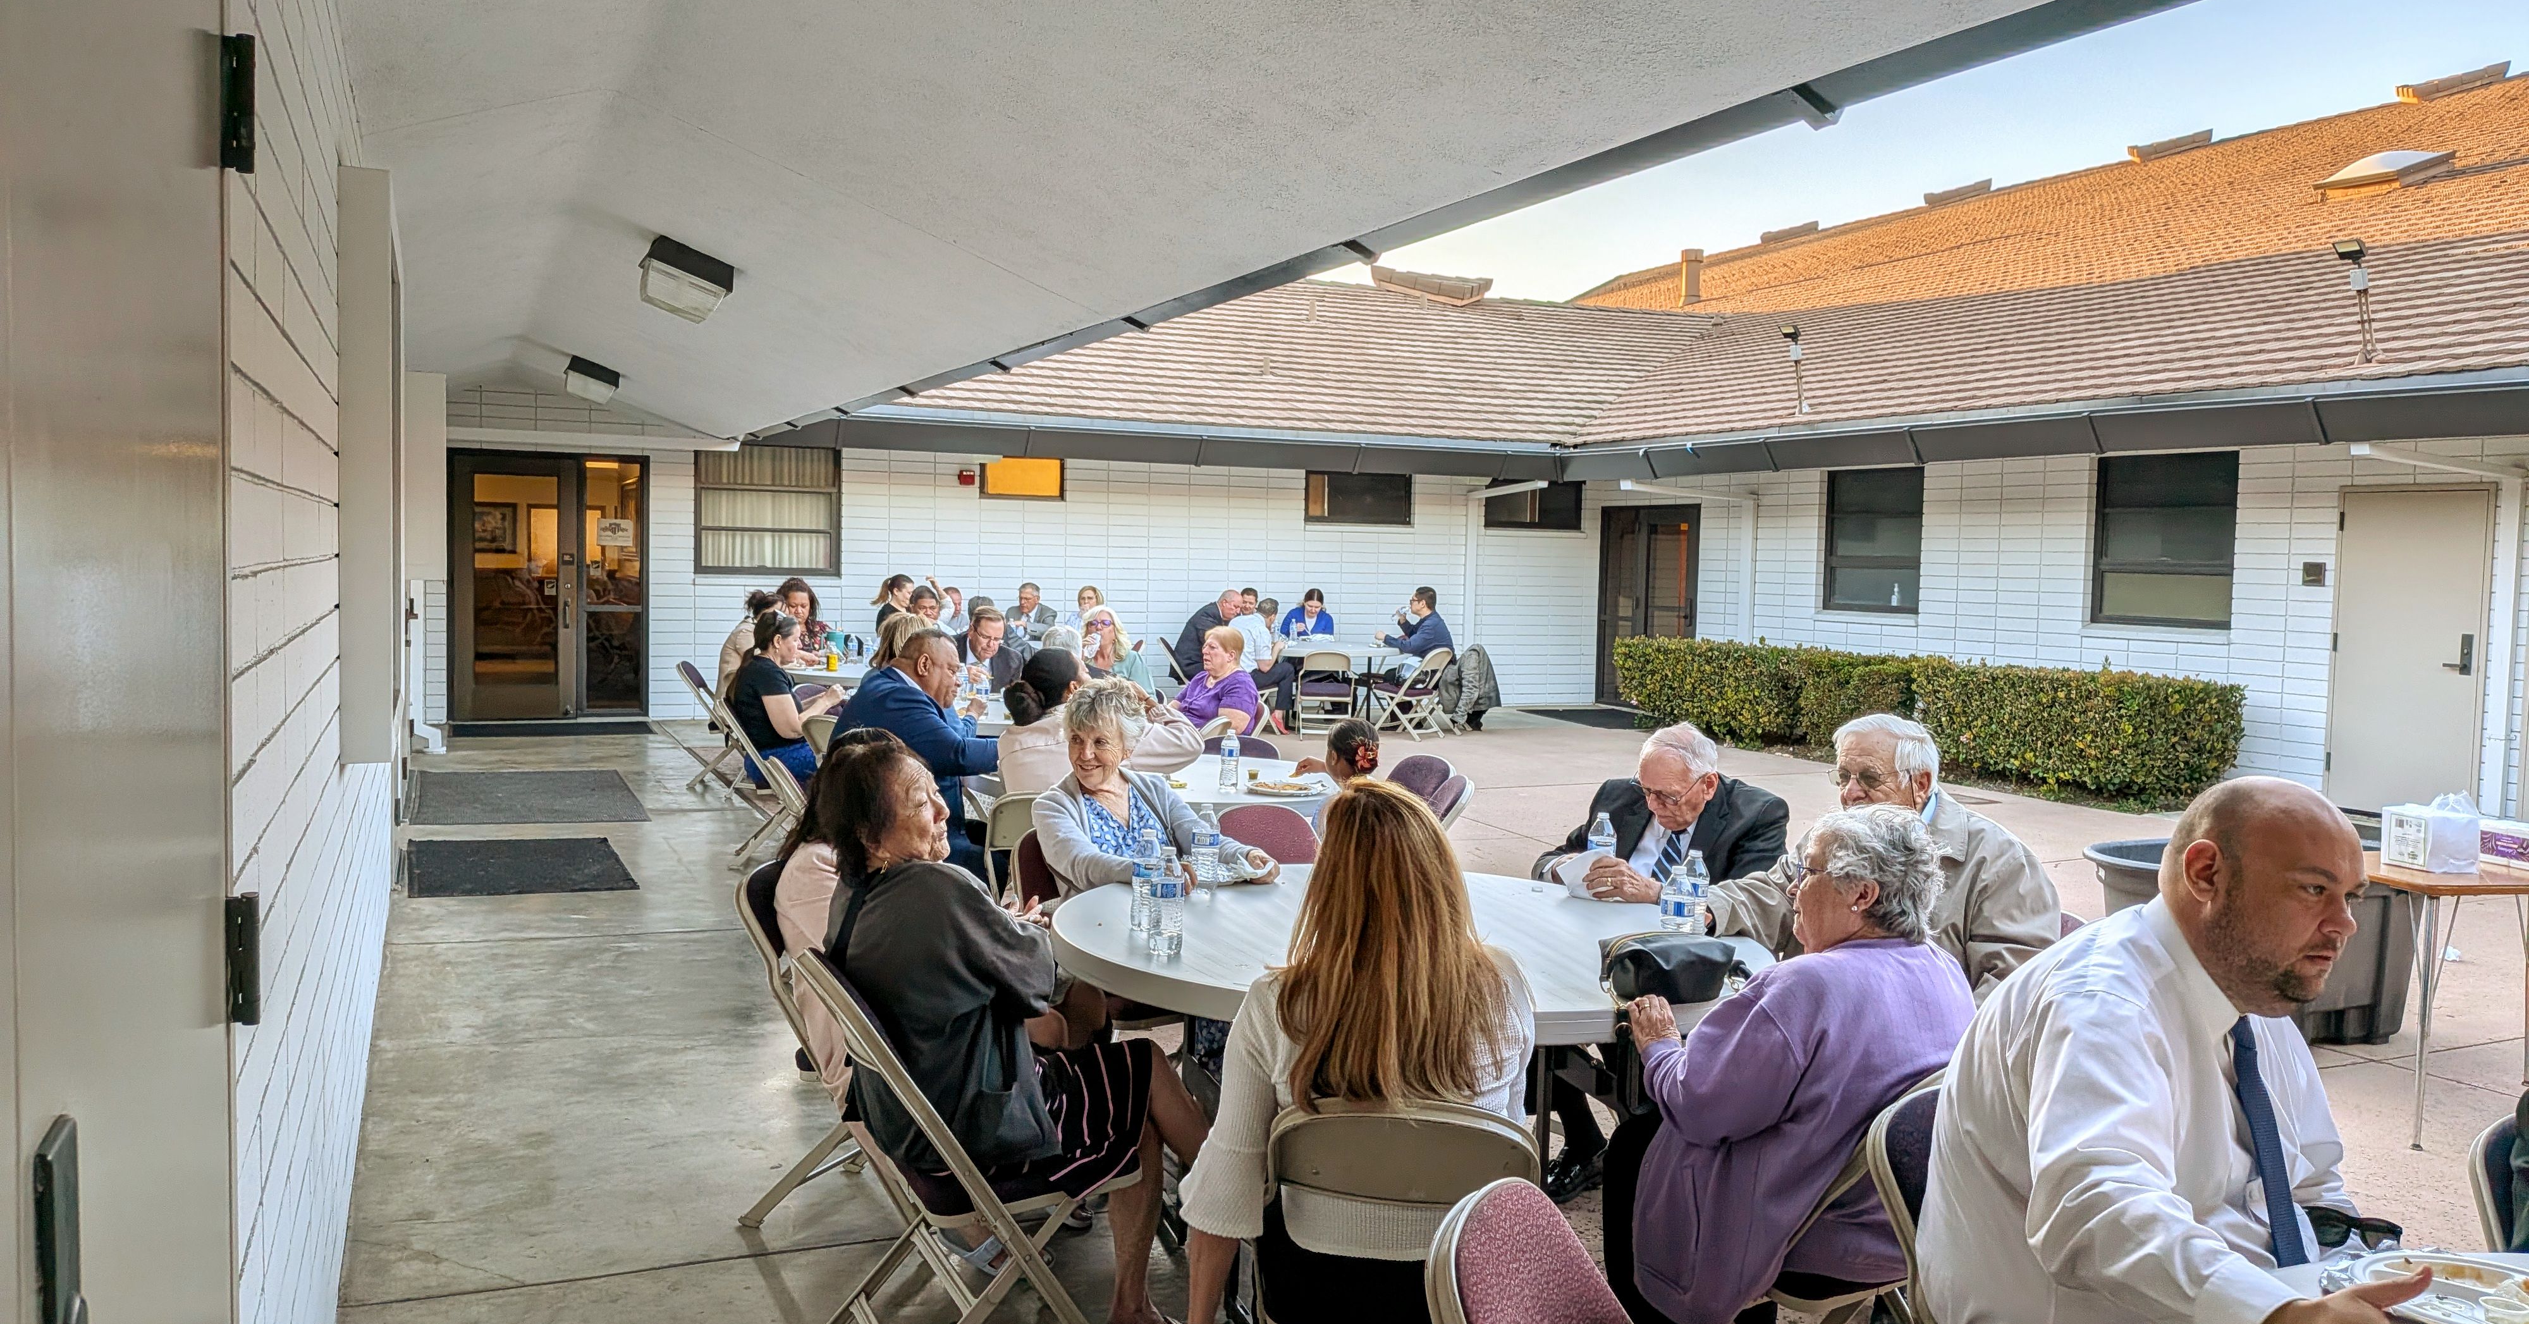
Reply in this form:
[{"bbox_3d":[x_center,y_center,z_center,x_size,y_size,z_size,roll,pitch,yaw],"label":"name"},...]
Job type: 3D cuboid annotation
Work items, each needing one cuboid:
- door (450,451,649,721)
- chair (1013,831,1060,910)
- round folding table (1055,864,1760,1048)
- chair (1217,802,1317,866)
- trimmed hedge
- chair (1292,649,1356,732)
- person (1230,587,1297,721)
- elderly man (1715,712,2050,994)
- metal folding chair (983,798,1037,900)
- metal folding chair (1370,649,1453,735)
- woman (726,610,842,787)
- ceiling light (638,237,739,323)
[{"bbox_3d":[-5.792,-0.607,14.243,1.500,2.150,0.100,0,4,-25],"label":"door"},{"bbox_3d":[-0.380,0.845,4.600,0.460,0.780,0.490,-1,4,-37],"label":"chair"},{"bbox_3d":[0.295,0.937,3.803,1.524,0.737,1.524,1,3,0],"label":"round folding table"},{"bbox_3d":[0.037,0.797,4.723,0.460,0.760,0.520,1,3,-9],"label":"chair"},{"bbox_3d":[4.738,0.373,13.738,0.900,0.820,5.700,0,4,-25],"label":"trimmed hedge"},{"bbox_3d":[0.500,0.274,14.800,0.460,0.770,0.490,1,3,2],"label":"chair"},{"bbox_3d":[0.008,0.037,14.550,0.750,1.150,0.500,-1,4,-35],"label":"person"},{"bbox_3d":[1.230,0.689,3.460,0.820,1.190,0.600,1,3,-12],"label":"elderly man"},{"bbox_3d":[-0.550,0.766,5.449,0.460,0.760,0.530,3,4,20],"label":"metal folding chair"},{"bbox_3d":[1.261,0.246,14.651,0.520,0.760,0.470,3,4,28],"label":"metal folding chair"},{"bbox_3d":[-2.200,0.352,8.400,0.760,1.190,0.480,1,4,-13],"label":"woman"},{"bbox_3d":[-2.613,-1.698,7.893,0.380,0.250,0.370,20,-5,-25],"label":"ceiling light"}]

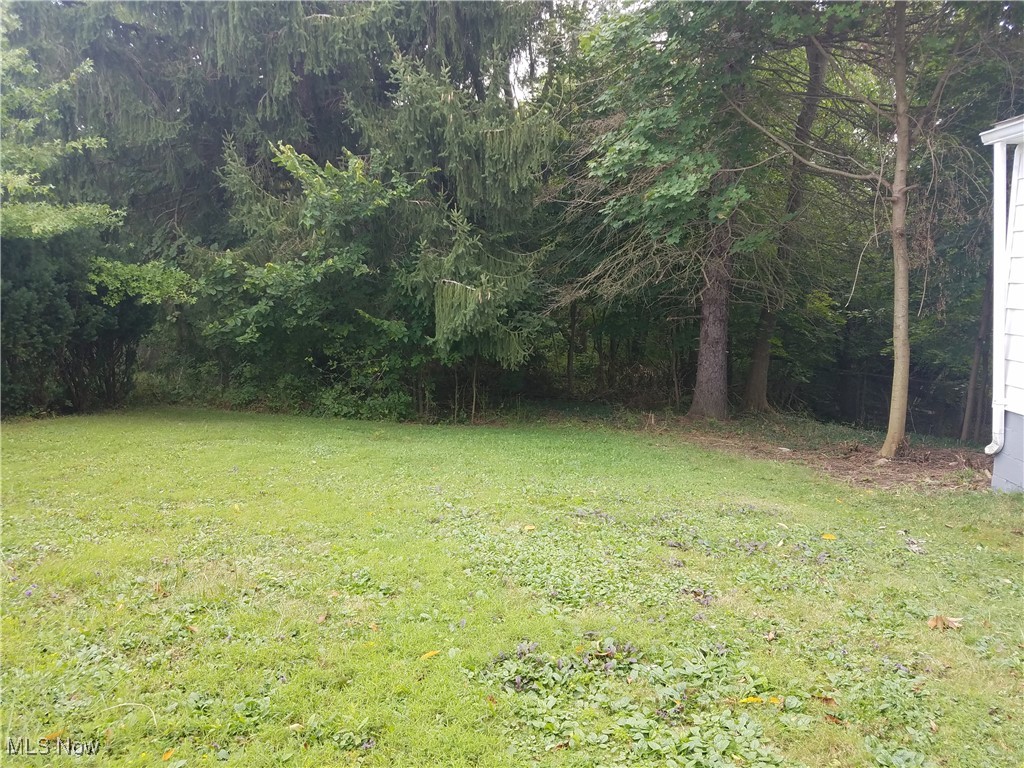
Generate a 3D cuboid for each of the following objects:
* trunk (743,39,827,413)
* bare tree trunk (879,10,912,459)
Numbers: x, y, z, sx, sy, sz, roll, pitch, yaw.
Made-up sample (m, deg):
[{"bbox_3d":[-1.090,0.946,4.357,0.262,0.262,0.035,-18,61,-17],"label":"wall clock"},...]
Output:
[{"bbox_3d":[3.448,-1.929,9.729,0.380,4.670,0.380,9,8,18],"label":"trunk"},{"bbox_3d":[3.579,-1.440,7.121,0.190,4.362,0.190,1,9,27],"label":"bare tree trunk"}]

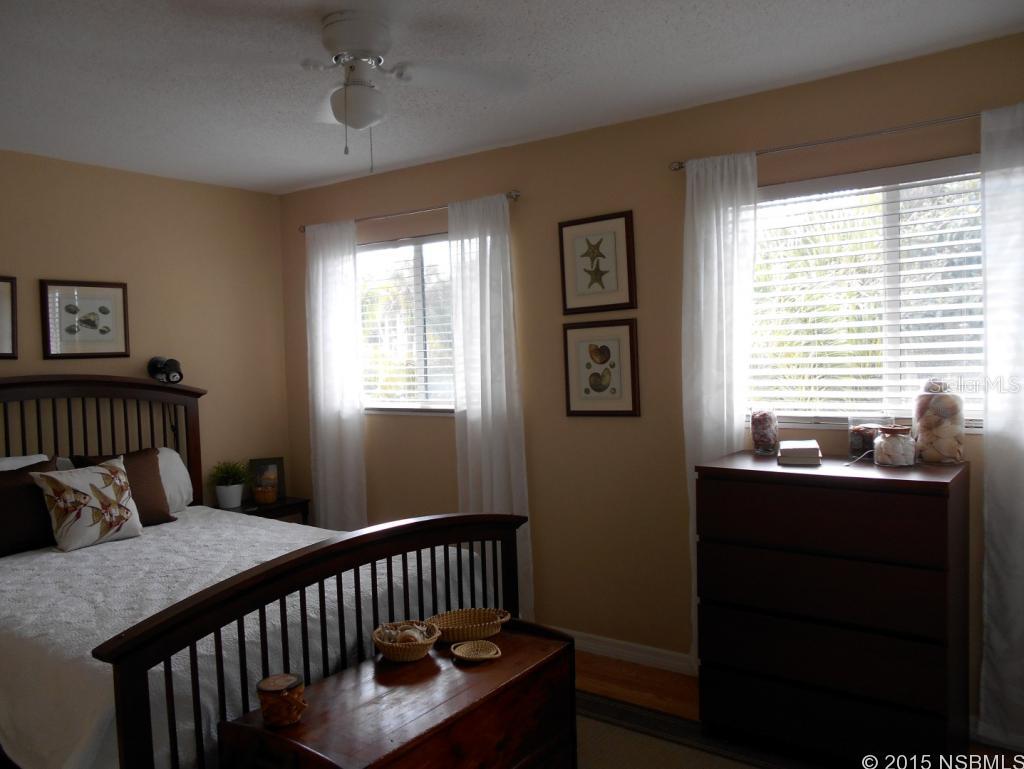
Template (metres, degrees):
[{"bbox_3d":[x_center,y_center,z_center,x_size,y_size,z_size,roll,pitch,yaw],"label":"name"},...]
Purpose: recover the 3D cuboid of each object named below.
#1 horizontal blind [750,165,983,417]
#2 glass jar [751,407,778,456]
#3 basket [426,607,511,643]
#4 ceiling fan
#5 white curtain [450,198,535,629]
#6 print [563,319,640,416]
[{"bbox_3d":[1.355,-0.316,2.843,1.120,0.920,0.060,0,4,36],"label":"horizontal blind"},{"bbox_3d":[0.995,0.187,3.046,0.100,0.182,0.100,0,3,35],"label":"glass jar"},{"bbox_3d":[-0.147,0.804,2.589,0.295,0.057,0.190,-2,3,-12],"label":"basket"},{"bbox_3d":[-0.467,-0.930,2.327,1.050,0.320,1.050,0,3,35],"label":"ceiling fan"},{"bbox_3d":[-0.097,0.158,3.841,0.460,2.170,0.090,0,3,35],"label":"white curtain"},{"bbox_3d":[0.402,-0.071,3.533,0.382,0.438,0.025,0,3,35],"label":"print"}]

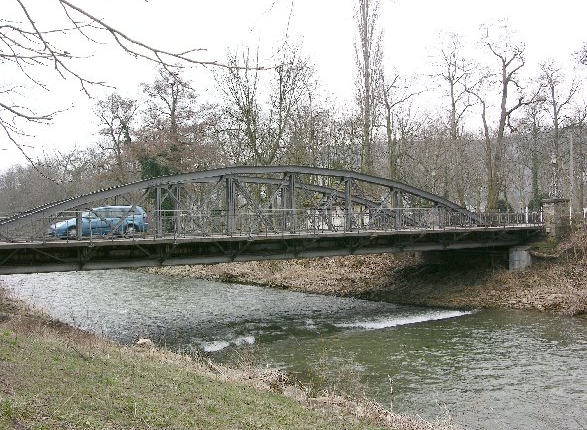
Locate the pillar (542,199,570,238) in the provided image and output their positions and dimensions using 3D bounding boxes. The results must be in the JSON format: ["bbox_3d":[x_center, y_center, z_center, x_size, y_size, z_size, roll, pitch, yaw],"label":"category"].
[{"bbox_3d":[17.150,0.160,38.700,1.250,2.650,1.150,-1,1,-32],"label":"pillar"}]

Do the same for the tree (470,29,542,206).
[{"bbox_3d":[22.400,-9.980,63.000,7.500,20.700,7.300,0,1,0],"label":"tree"}]

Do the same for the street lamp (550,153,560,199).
[{"bbox_3d":[17.130,-2.580,38.800,0.620,2.880,0.620,-1,1,-32],"label":"street lamp"}]

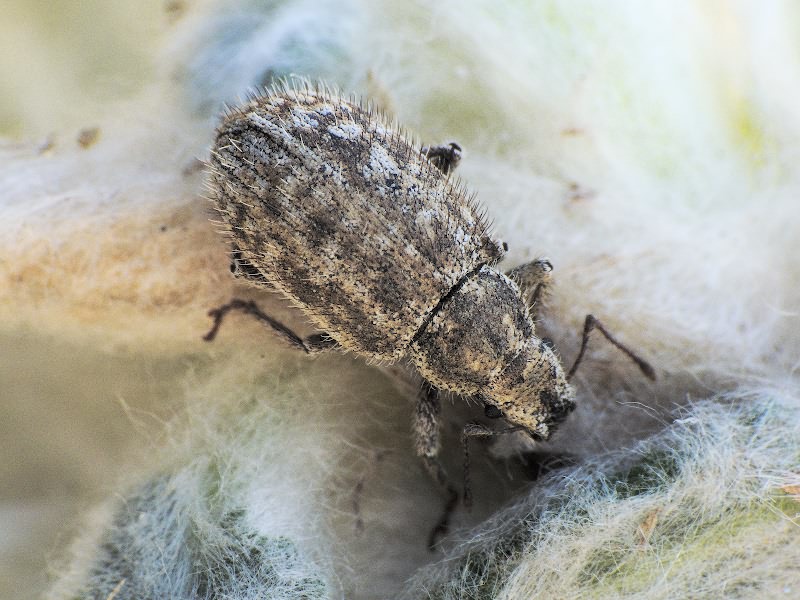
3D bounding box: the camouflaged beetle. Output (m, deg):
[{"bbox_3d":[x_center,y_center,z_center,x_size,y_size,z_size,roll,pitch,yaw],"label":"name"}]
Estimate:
[{"bbox_3d":[0.000,0.000,0.097,0.008,0.003,0.004,44,67,0],"label":"camouflaged beetle"}]

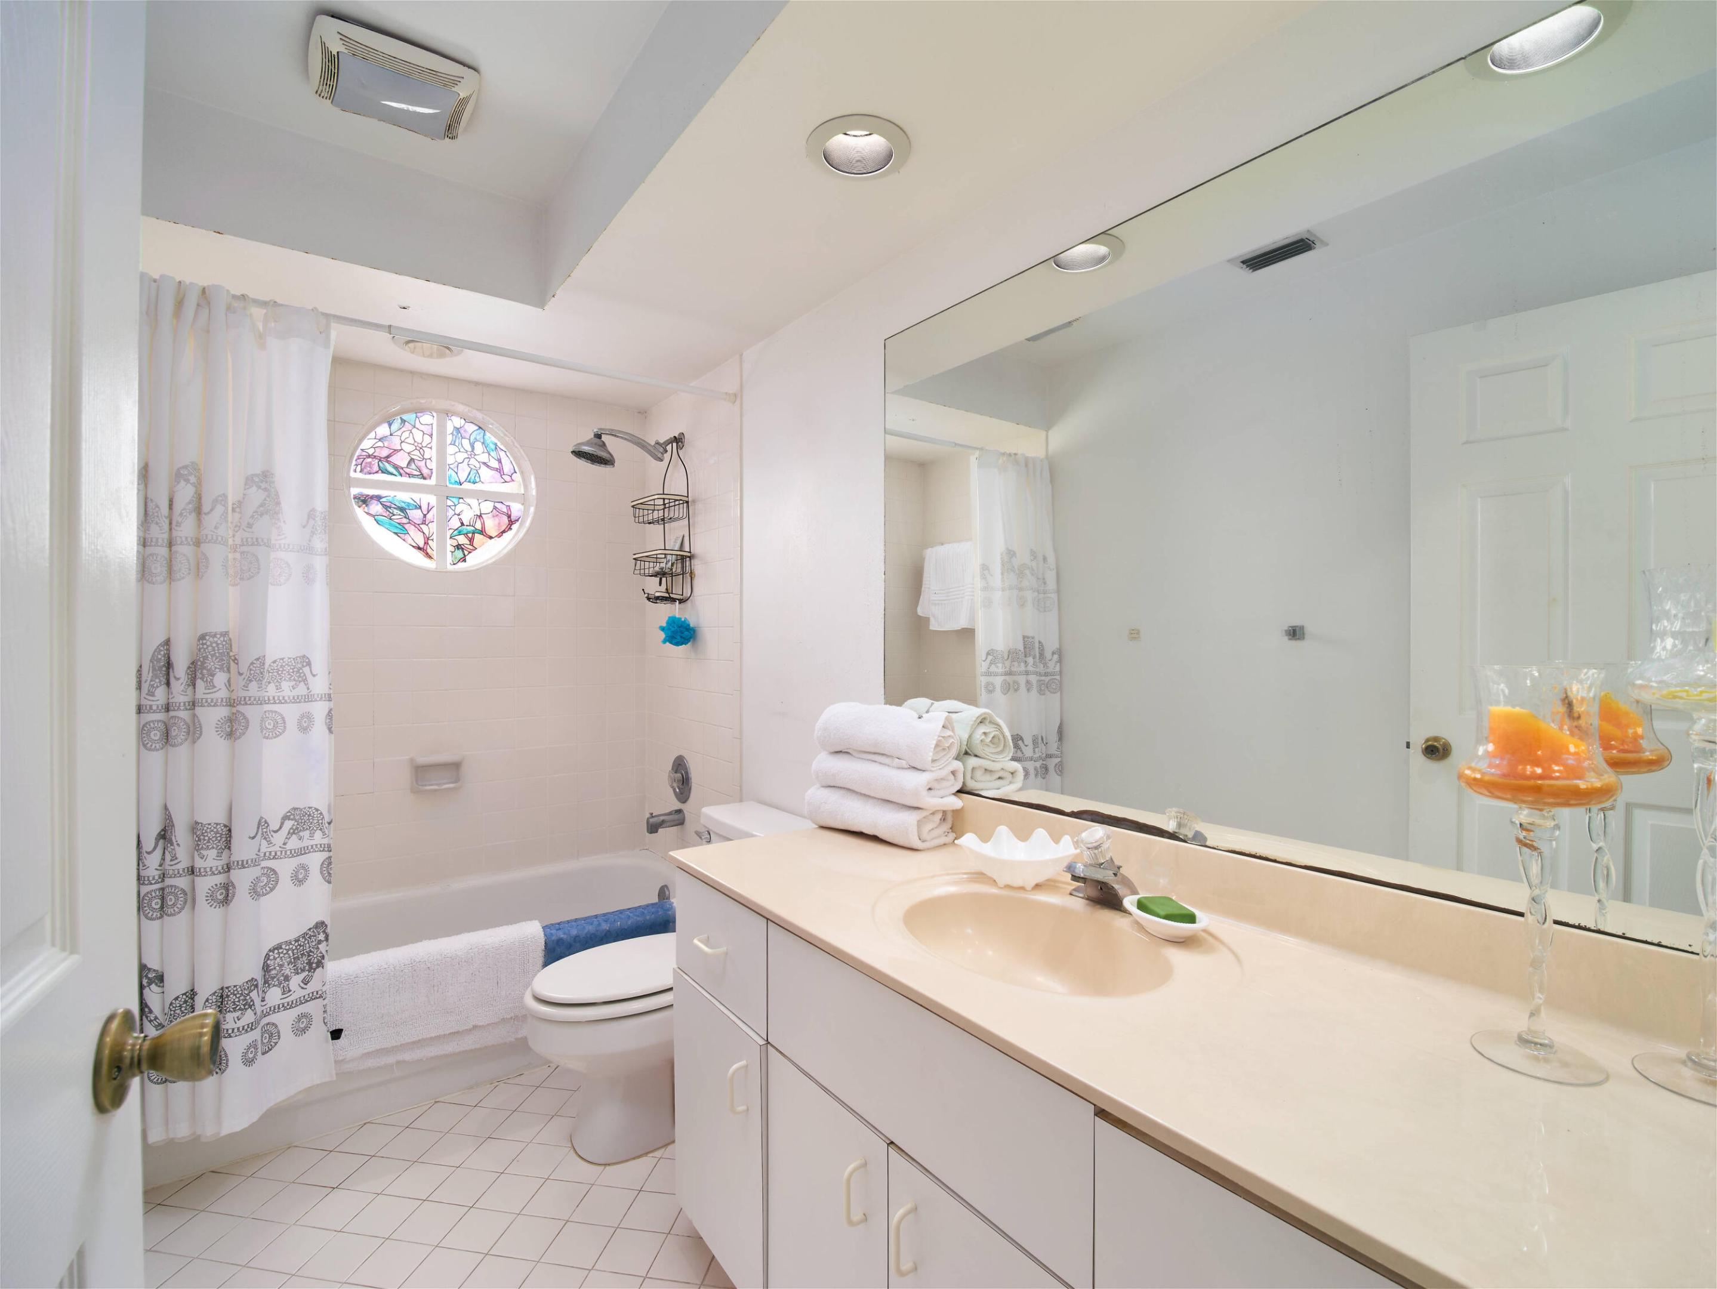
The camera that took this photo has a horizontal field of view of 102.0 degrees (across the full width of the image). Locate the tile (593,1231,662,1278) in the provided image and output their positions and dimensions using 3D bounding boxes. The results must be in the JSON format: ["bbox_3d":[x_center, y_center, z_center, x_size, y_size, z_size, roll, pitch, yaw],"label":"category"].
[{"bbox_3d":[-0.483,1.295,1.477,0.112,0.008,0.104,0,0,10],"label":"tile"}]

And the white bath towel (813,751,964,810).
[{"bbox_3d":[0.068,0.317,1.655,0.300,0.085,0.160,0,0,42],"label":"white bath towel"}]

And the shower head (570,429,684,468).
[{"bbox_3d":[-0.816,-0.696,2.454,0.407,0.185,0.150,0,0,-38],"label":"shower head"}]

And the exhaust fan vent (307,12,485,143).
[{"bbox_3d":[-1.056,-1.272,1.578,0.291,0.040,0.241,0,0,-36],"label":"exhaust fan vent"}]

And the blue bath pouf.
[{"bbox_3d":[-0.659,-0.049,2.520,0.110,0.115,0.110,0,0,-35],"label":"blue bath pouf"}]

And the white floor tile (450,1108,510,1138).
[{"bbox_3d":[-0.965,1.225,1.777,0.106,0.010,0.097,0,0,9],"label":"white floor tile"}]

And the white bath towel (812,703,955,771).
[{"bbox_3d":[0.055,0.230,1.758,0.172,0.133,0.345,0,1,-41],"label":"white bath towel"}]

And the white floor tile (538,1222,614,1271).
[{"bbox_3d":[-0.601,1.295,1.496,0.112,0.008,0.104,0,0,10],"label":"white floor tile"}]

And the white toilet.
[{"bbox_3d":[-0.528,0.921,1.979,0.768,0.724,0.483,0,1,-39],"label":"white toilet"}]

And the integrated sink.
[{"bbox_3d":[0.279,0.562,1.170,0.345,0.153,0.463,0,1,-41],"label":"integrated sink"}]

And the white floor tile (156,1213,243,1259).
[{"bbox_3d":[-1.436,1.290,1.516,0.117,0.010,0.105,0,1,12],"label":"white floor tile"}]

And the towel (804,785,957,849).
[{"bbox_3d":[0.049,0.433,1.768,0.172,0.099,0.354,0,1,-41],"label":"towel"}]

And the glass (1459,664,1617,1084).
[{"bbox_3d":[0.727,0.232,0.741,0.124,0.415,0.124,0,0,-35],"label":"glass"}]

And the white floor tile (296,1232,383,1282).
[{"bbox_3d":[-1.027,1.225,1.384,0.106,0.010,0.097,0,0,9],"label":"white floor tile"}]

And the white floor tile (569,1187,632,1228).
[{"bbox_3d":[-0.583,1.295,1.599,0.112,0.008,0.104,0,0,10],"label":"white floor tile"}]

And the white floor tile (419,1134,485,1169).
[{"bbox_3d":[-1.028,1.288,1.764,0.116,0.010,0.101,0,1,14],"label":"white floor tile"}]

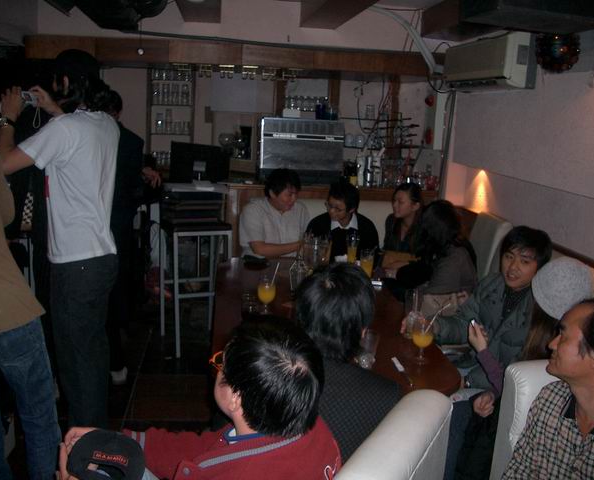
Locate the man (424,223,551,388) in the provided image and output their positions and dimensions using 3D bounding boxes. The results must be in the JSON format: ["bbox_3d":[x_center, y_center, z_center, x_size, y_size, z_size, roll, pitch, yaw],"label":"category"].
[{"bbox_3d":[0.683,0.523,2.389,0.780,1.154,0.580,-7,15,-36],"label":"man"}]

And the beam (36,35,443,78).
[{"bbox_3d":[-0.384,-1.226,4.282,2.687,0.138,0.130,1,12,-6],"label":"beam"}]

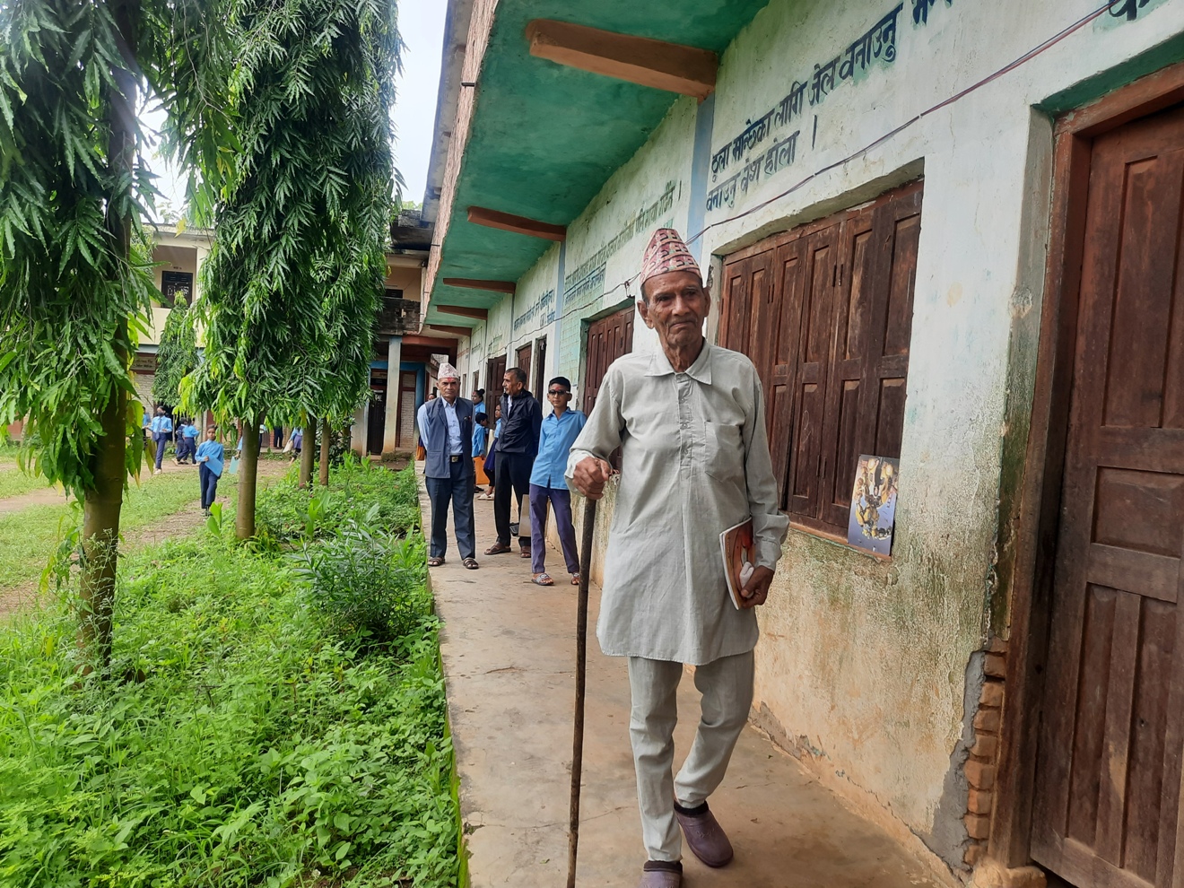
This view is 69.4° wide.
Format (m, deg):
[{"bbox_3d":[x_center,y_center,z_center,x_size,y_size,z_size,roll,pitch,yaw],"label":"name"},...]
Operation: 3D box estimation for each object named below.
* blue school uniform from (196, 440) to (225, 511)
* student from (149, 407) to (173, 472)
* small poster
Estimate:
[{"bbox_3d":[-5.578,0.460,12.500,0.400,1.030,0.240,3,2,-21],"label":"blue school uniform"},{"bbox_3d":[-9.064,-0.078,18.000,0.470,1.460,0.360,4,2,-7],"label":"student"},{"bbox_3d":[0.922,0.195,2.790,0.012,0.305,0.240,7,1,-13],"label":"small poster"}]

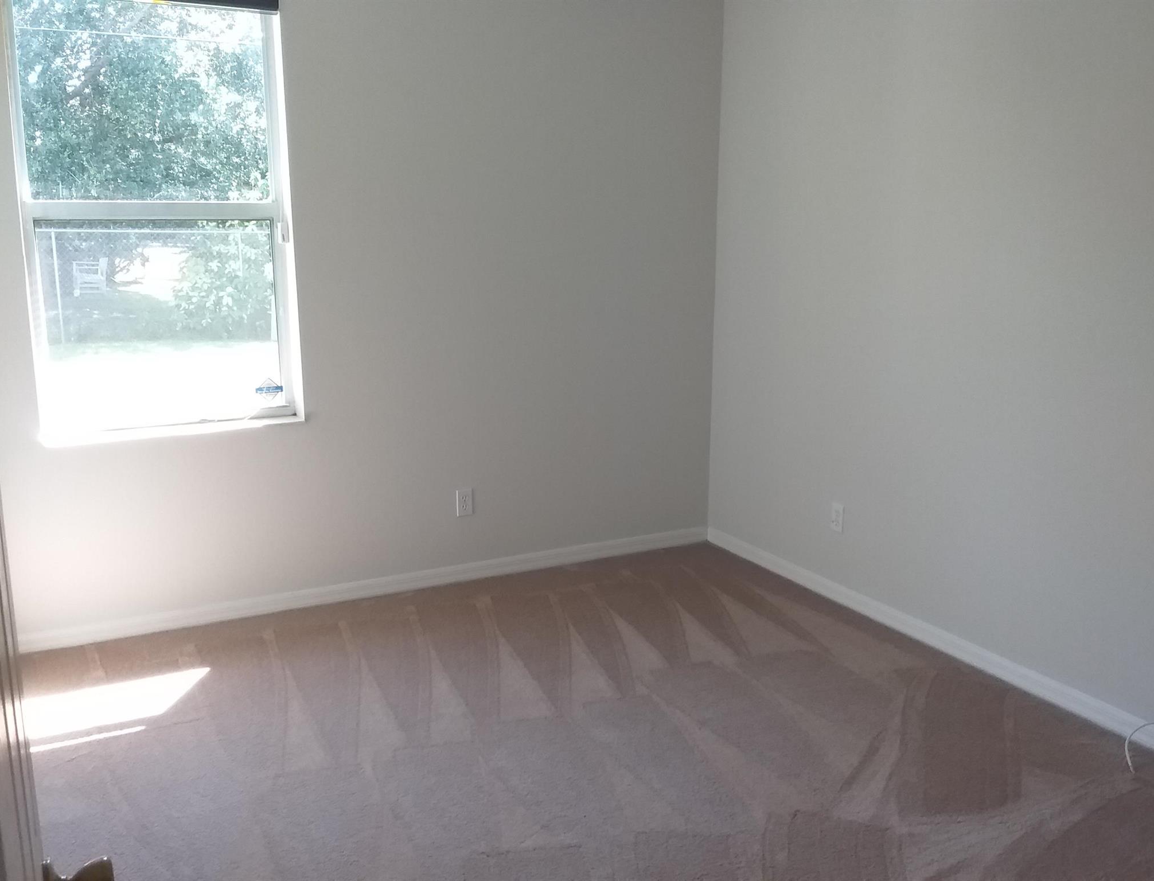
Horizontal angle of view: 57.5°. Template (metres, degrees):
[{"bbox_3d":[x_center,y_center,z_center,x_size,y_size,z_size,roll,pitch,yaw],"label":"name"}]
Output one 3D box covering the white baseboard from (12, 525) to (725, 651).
[{"bbox_3d":[-0.714,0.594,4.463,3.040,0.081,0.016,-6,14,-27],"label":"white baseboard"}]

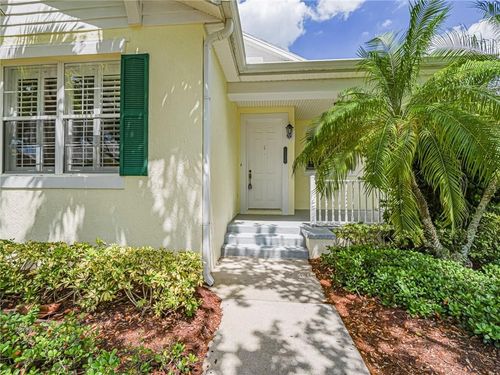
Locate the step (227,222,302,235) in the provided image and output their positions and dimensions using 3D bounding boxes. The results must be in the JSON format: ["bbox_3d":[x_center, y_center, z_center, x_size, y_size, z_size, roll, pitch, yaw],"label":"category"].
[{"bbox_3d":[0.283,0.829,4.589,1.421,0.141,0.330,0,0,5],"label":"step"}]

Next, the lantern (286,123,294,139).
[{"bbox_3d":[1.065,-1.505,6.173,0.210,0.440,0.250,0,0,5],"label":"lantern"}]

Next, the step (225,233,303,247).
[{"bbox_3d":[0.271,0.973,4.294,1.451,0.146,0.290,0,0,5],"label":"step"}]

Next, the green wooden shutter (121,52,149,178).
[{"bbox_3d":[-1.478,-0.923,2.938,0.373,1.553,0.035,0,0,5],"label":"green wooden shutter"}]

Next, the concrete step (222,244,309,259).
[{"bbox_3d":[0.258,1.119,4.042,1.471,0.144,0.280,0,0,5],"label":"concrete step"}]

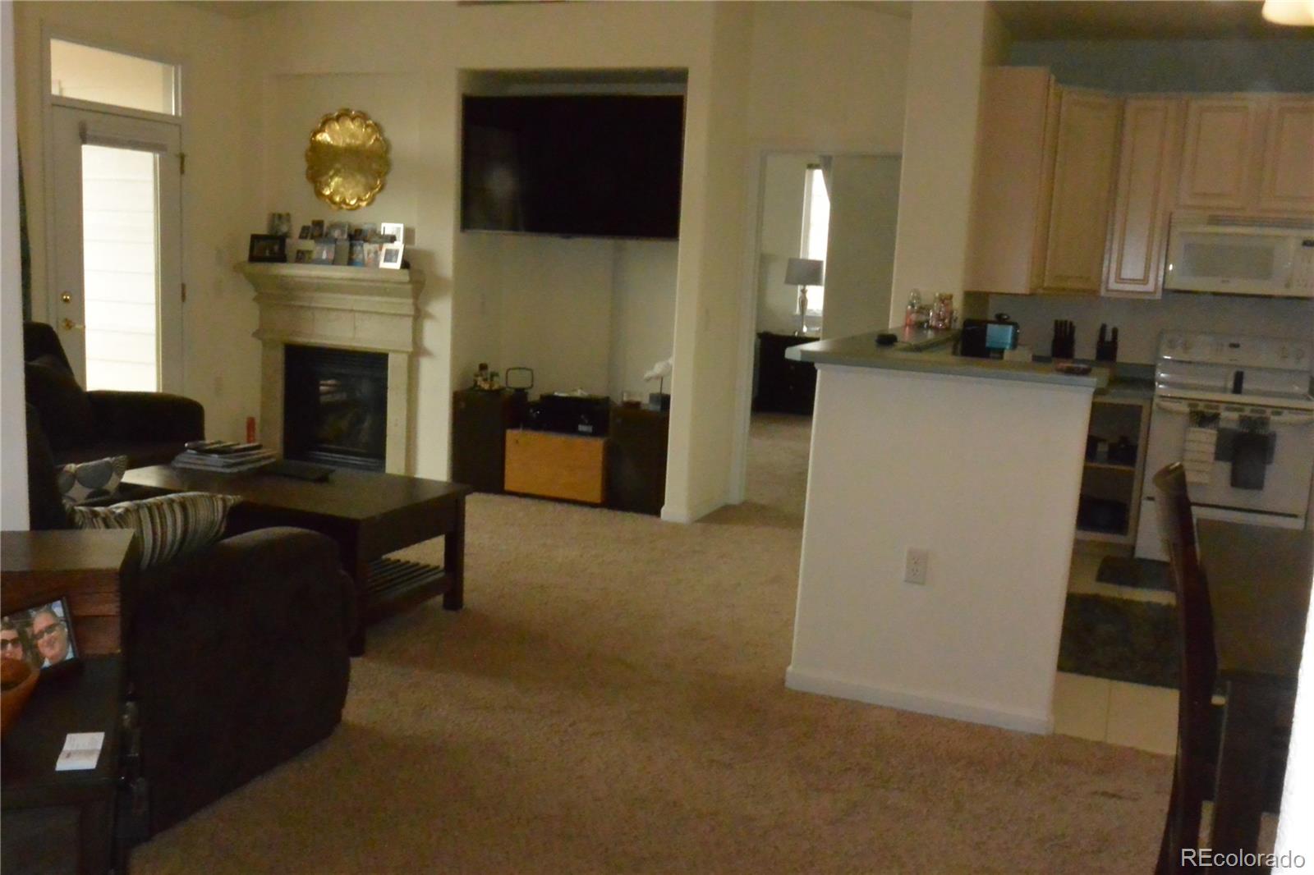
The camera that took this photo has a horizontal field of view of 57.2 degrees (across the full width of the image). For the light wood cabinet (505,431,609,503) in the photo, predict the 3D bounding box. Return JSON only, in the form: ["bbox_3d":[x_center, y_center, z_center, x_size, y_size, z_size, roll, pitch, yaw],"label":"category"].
[{"bbox_3d":[-0.524,0.144,7.133,0.633,0.395,0.447,6,10,20],"label":"light wood cabinet"}]

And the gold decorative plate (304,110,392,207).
[{"bbox_3d":[-1.818,-1.636,7.075,0.581,0.584,0.052,6,10,20],"label":"gold decorative plate"}]

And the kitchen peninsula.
[{"bbox_3d":[1.222,0.211,4.848,1.028,1.167,2.071,6,10,20],"label":"kitchen peninsula"}]

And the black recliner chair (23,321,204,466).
[{"bbox_3d":[-2.631,0.001,5.446,0.924,0.983,0.924,4,9,6],"label":"black recliner chair"}]

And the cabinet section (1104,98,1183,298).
[{"bbox_3d":[2.655,-1.300,6.573,0.300,1.055,0.330,7,10,18],"label":"cabinet section"}]

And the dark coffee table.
[{"bbox_3d":[-1.434,0.426,4.700,1.199,0.507,0.708,6,10,20],"label":"dark coffee table"}]

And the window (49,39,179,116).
[{"bbox_3d":[-2.888,-1.901,6.401,0.050,0.286,0.879,6,10,20],"label":"window"}]

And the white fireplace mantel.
[{"bbox_3d":[-1.967,-0.384,7.206,1.222,1.259,0.224,6,10,20],"label":"white fireplace mantel"}]

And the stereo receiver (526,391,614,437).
[{"bbox_3d":[-0.424,-0.139,7.046,0.477,0.201,0.372,6,10,20],"label":"stereo receiver"}]

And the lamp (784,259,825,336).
[{"bbox_3d":[1.359,-1.297,11.214,0.365,0.721,0.358,6,10,20],"label":"lamp"}]

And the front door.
[{"bbox_3d":[-2.944,-0.739,6.605,0.050,2.000,0.885,6,10,20],"label":"front door"}]

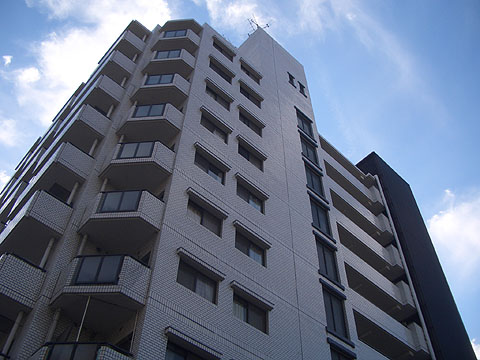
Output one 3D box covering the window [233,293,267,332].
[{"bbox_3d":[0.303,4.182,15.208,1.530,0.990,0.150,37,-60,-25],"label":"window"}]

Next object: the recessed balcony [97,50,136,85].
[{"bbox_3d":[-6.166,-5.492,24.394,1.200,1.200,1.300,37,-60,-24],"label":"recessed balcony"}]

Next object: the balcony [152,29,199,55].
[{"bbox_3d":[-3.435,-7.399,26.412,2.500,1.200,1.200,-1,-52,2],"label":"balcony"}]

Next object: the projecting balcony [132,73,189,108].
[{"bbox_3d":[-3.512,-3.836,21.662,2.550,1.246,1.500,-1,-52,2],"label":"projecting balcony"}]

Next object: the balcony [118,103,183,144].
[{"bbox_3d":[-3.575,-2.220,19.765,2.500,1.200,1.200,-1,-52,2],"label":"balcony"}]

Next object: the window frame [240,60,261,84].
[{"bbox_3d":[0.596,-6.199,28.454,1.521,1.000,0.150,37,-60,-24],"label":"window frame"}]

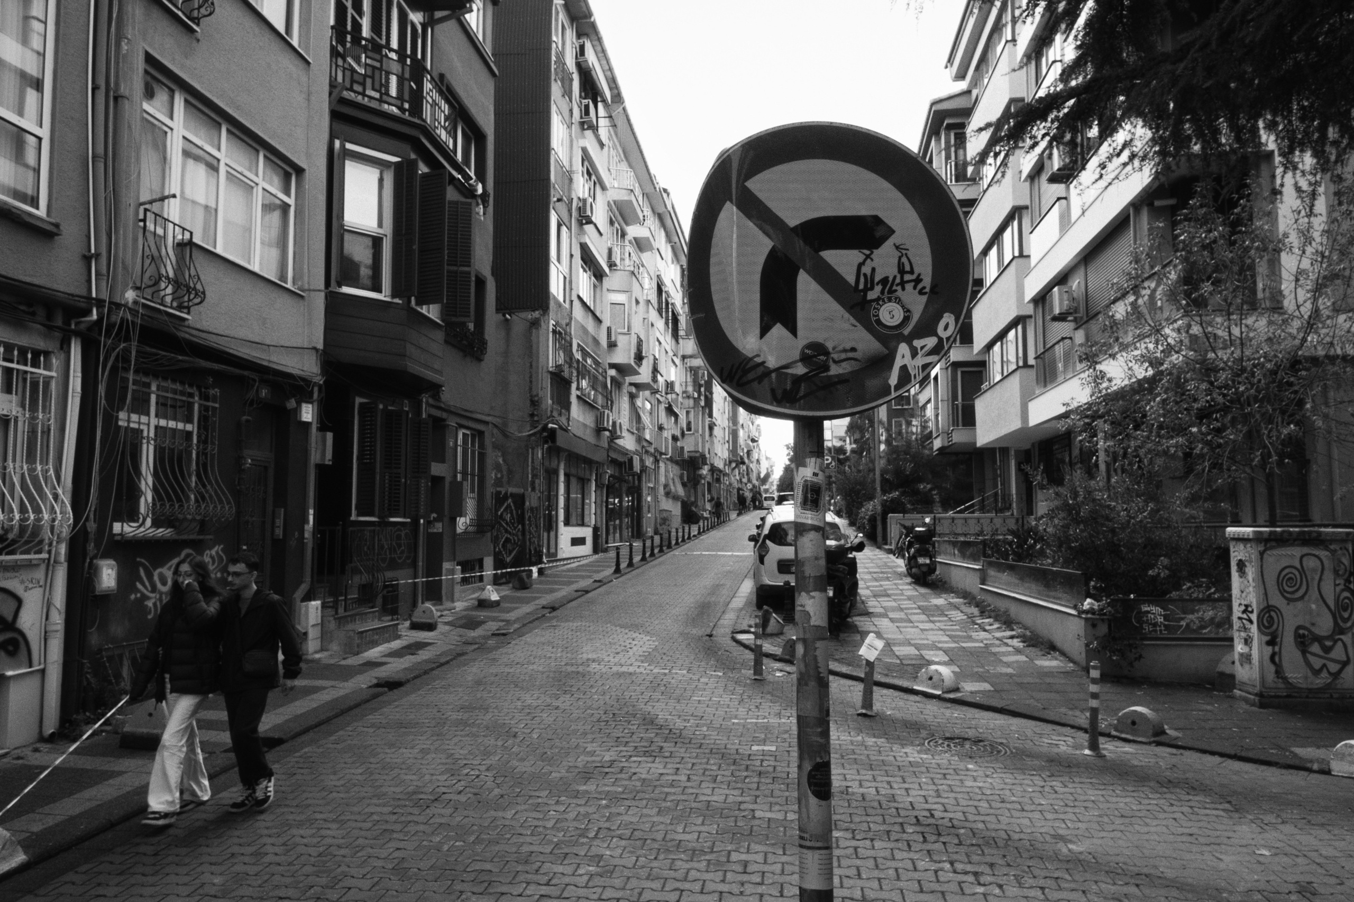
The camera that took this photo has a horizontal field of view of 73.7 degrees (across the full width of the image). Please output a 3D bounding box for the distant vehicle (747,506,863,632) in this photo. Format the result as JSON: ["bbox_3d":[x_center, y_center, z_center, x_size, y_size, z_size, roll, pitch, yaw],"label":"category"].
[{"bbox_3d":[2.380,2.090,17.500,1.780,1.730,4.000,0,-3,5],"label":"distant vehicle"}]

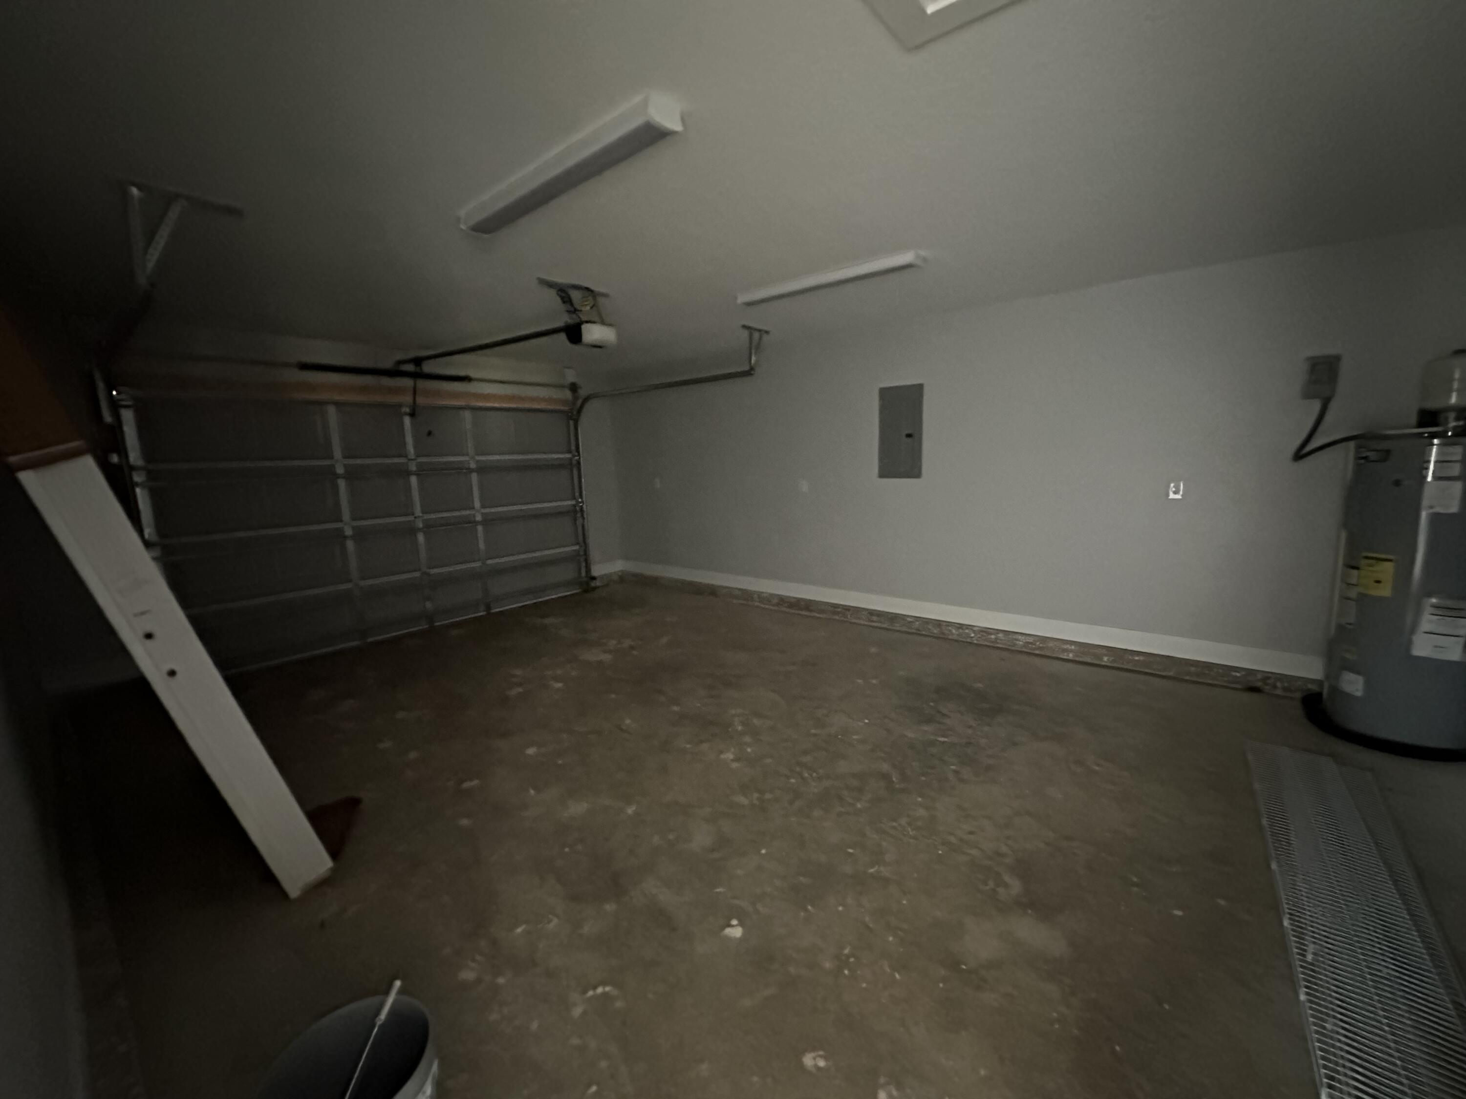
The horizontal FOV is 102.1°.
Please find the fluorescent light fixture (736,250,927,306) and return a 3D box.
[{"bbox_3d":[0.568,-1.657,3.676,1.220,0.075,0.135,6,12,40],"label":"fluorescent light fixture"}]

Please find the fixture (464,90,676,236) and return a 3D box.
[{"bbox_3d":[-0.670,-1.377,2.208,1.220,0.075,0.135,6,12,40],"label":"fixture"}]

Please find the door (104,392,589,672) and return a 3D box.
[{"bbox_3d":[-3.040,-0.293,5.646,0.080,2.150,3.680,6,12,40],"label":"door"}]

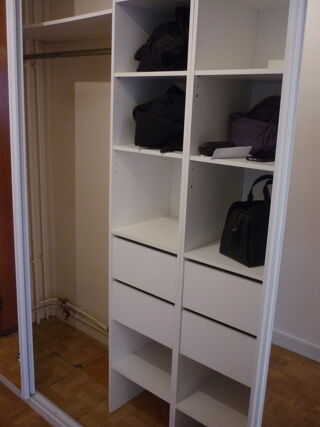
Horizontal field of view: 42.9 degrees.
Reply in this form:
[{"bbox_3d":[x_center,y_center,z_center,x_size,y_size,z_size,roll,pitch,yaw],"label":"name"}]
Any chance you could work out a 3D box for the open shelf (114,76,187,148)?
[{"bbox_3d":[0.068,-0.410,1.689,0.361,0.274,0.376,14,19,37],"label":"open shelf"}]

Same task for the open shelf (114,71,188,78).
[{"bbox_3d":[0.070,-0.545,1.649,0.361,0.016,0.364,14,19,37],"label":"open shelf"}]

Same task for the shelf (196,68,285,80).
[{"bbox_3d":[0.358,-0.475,1.422,0.321,0.016,0.364,14,19,37],"label":"shelf"}]

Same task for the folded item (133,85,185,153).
[{"bbox_3d":[0.061,-0.394,1.680,0.329,0.246,0.211,14,19,37],"label":"folded item"}]

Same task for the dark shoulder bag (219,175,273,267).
[{"bbox_3d":[0.395,0.001,1.550,0.267,0.326,0.172,-8,18,-32],"label":"dark shoulder bag"}]

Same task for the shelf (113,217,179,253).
[{"bbox_3d":[0.047,0.093,1.818,0.361,0.018,0.364,14,19,37],"label":"shelf"}]

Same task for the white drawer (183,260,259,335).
[{"bbox_3d":[0.325,0.276,1.611,0.321,0.198,0.343,14,19,37],"label":"white drawer"}]

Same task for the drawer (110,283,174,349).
[{"bbox_3d":[0.029,0.405,1.891,0.361,0.193,0.343,14,19,37],"label":"drawer"}]

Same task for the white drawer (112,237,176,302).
[{"bbox_3d":[0.036,0.206,1.839,0.361,0.198,0.343,14,19,37],"label":"white drawer"}]

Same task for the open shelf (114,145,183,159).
[{"bbox_3d":[0.060,-0.271,1.722,0.361,0.016,0.364,14,19,37],"label":"open shelf"}]

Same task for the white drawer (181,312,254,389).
[{"bbox_3d":[0.318,0.476,1.664,0.321,0.193,0.343,14,19,37],"label":"white drawer"}]

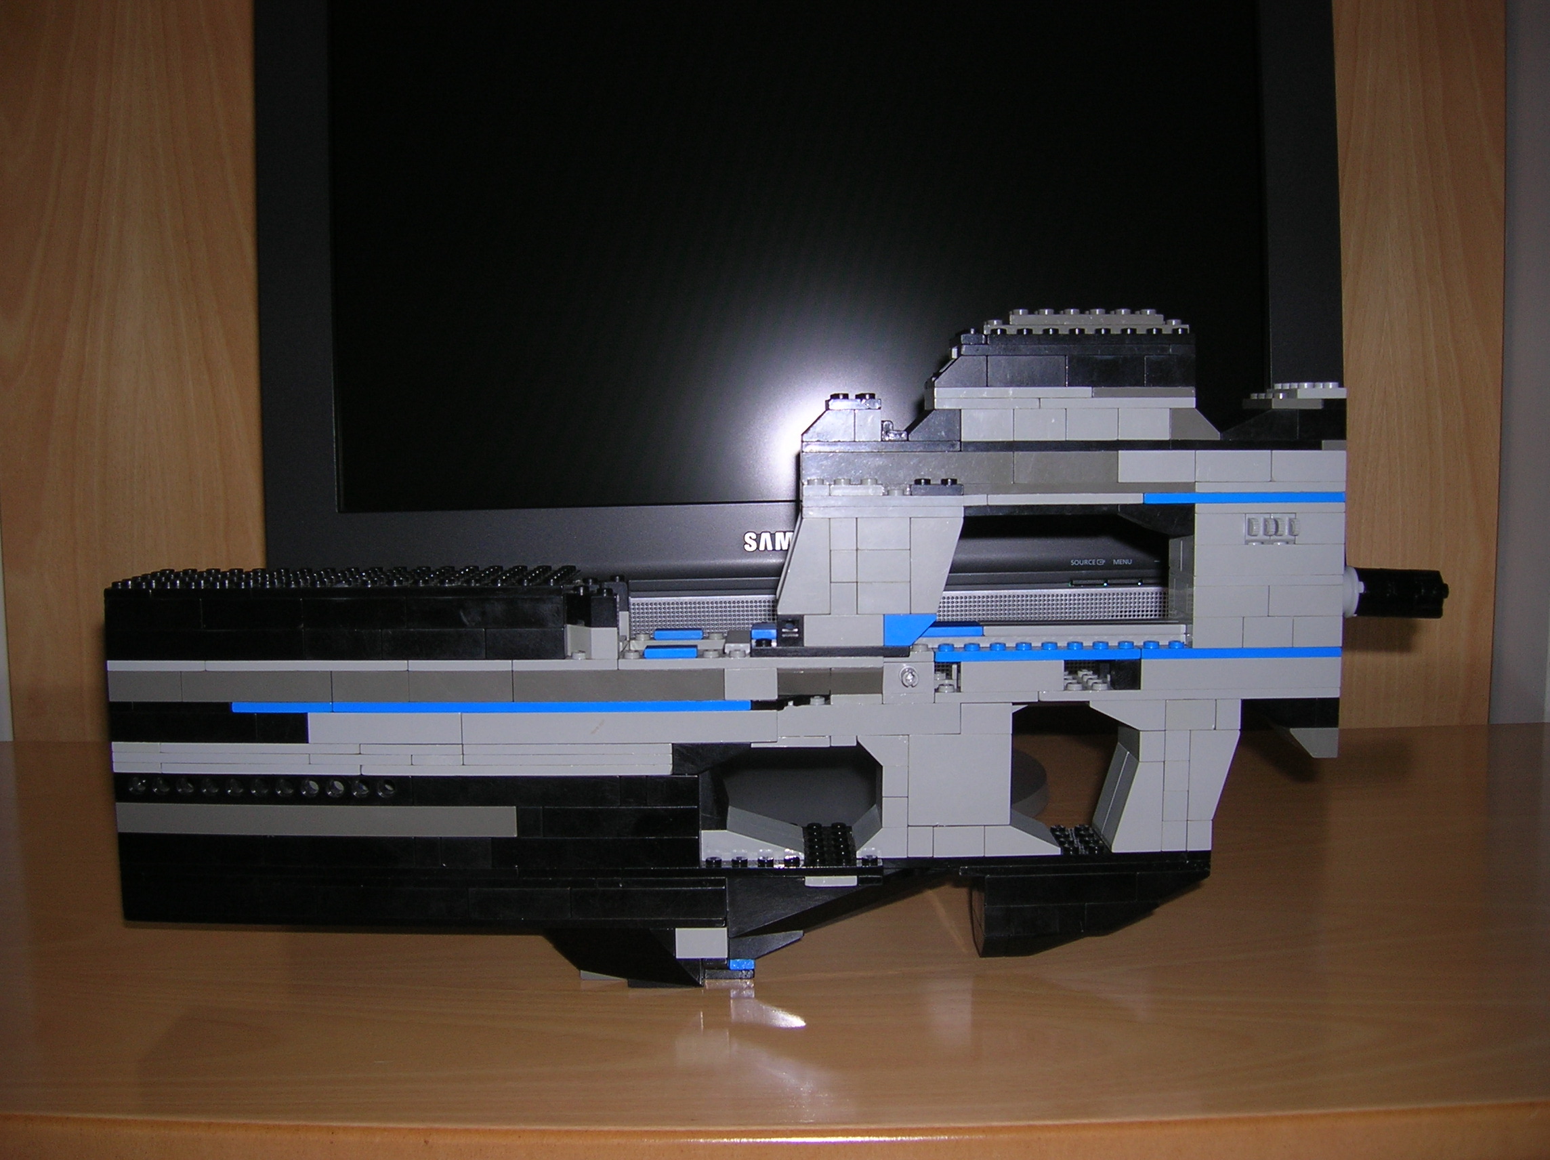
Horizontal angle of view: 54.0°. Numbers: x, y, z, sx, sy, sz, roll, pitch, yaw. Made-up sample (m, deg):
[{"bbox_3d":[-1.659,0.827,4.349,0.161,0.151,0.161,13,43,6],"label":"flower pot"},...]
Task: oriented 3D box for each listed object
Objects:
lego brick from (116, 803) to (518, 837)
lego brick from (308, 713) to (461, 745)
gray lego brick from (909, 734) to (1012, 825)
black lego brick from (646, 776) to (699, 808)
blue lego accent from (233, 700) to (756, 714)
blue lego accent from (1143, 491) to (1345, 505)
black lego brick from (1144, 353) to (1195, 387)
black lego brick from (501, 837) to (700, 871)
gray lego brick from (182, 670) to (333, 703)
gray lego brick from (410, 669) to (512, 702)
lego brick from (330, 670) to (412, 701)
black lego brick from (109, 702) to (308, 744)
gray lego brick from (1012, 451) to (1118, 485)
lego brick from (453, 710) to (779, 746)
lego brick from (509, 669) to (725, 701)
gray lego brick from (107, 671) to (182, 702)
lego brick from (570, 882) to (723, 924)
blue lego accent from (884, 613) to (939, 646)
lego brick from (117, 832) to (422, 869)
[{"bbox_3d":[-0.143,0.074,0.473,0.128,0.010,0.008,-1,5,0],"label":"lego brick"},{"bbox_3d":[-0.118,0.045,0.465,0.048,0.010,0.009,0,4,-1],"label":"lego brick"},{"bbox_3d":[0.057,0.061,0.475,0.032,0.029,0.011,-1,5,0],"label":"gray lego brick"},{"bbox_3d":[-0.031,0.064,0.468,0.016,0.010,0.009,0,4,-1],"label":"black lego brick"},{"bbox_3d":[-0.087,0.038,0.464,0.160,0.003,0.009,0,4,-1],"label":"blue lego accent"},{"bbox_3d":[0.144,-0.025,0.471,0.064,0.003,0.009,-1,5,0],"label":"blue lego accent"},{"bbox_3d":[0.119,-0.063,0.461,0.016,0.010,0.009,0,4,-1],"label":"black lego brick"},{"bbox_3d":[-0.055,0.083,0.469,0.064,0.010,0.009,0,4,-1],"label":"black lego brick"},{"bbox_3d":[-0.157,0.032,0.466,0.047,0.010,0.010,0,5,1],"label":"gray lego brick"},{"bbox_3d":[-0.095,0.032,0.464,0.032,0.010,0.008,-1,5,0],"label":"gray lego brick"},{"bbox_3d":[-0.122,0.032,0.464,0.024,0.010,0.009,0,4,-1],"label":"lego brick"},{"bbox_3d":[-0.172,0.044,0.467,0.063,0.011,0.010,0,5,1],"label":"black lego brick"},{"bbox_3d":[0.088,-0.035,0.467,0.032,0.010,0.011,-1,5,0],"label":"gray lego brick"},{"bbox_3d":[-0.047,0.044,0.462,0.096,0.010,0.009,0,5,1],"label":"lego brick"},{"bbox_3d":[-0.047,0.032,0.462,0.064,0.010,0.010,0,5,1],"label":"lego brick"},{"bbox_3d":[-0.190,0.032,0.462,0.024,0.010,0.009,0,4,-1],"label":"gray lego brick"},{"bbox_3d":[-0.038,0.098,0.468,0.048,0.010,0.010,0,5,1],"label":"lego brick"},{"bbox_3d":[0.041,0.015,0.459,0.016,0.010,0.010,-1,5,0],"label":"blue lego accent"},{"bbox_3d":[-0.156,0.082,0.470,0.094,0.010,0.009,0,5,1],"label":"lego brick"}]

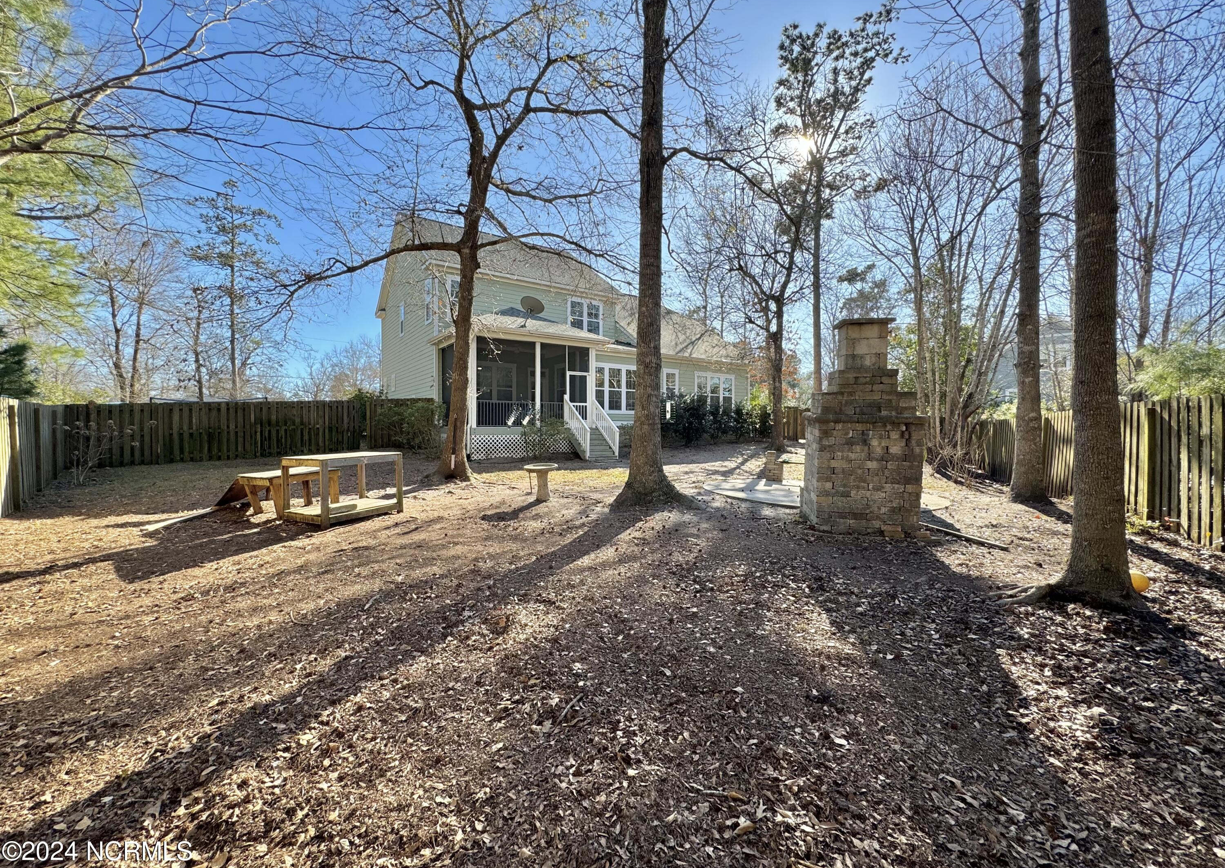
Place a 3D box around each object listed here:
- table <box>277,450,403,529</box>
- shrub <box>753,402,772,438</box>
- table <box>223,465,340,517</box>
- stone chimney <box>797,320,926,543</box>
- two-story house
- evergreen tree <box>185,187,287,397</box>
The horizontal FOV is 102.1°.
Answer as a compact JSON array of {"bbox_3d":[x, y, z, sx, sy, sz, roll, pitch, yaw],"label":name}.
[{"bbox_3d":[-3.990,0.789,7.420,0.900,0.930,1.280,0,1,24],"label":"table"},{"bbox_3d":[7.783,-0.700,25.493,1.050,1.850,1.050,0,1,-35],"label":"shrub"},{"bbox_3d":[-5.220,0.935,8.020,0.950,0.630,1.150,0,1,28],"label":"table"},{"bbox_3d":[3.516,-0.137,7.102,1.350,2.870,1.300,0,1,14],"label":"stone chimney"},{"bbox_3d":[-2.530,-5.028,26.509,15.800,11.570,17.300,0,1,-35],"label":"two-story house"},{"bbox_3d":[-25.106,-8.098,32.908,5.600,17.570,5.600,0,1,-37],"label":"evergreen tree"}]

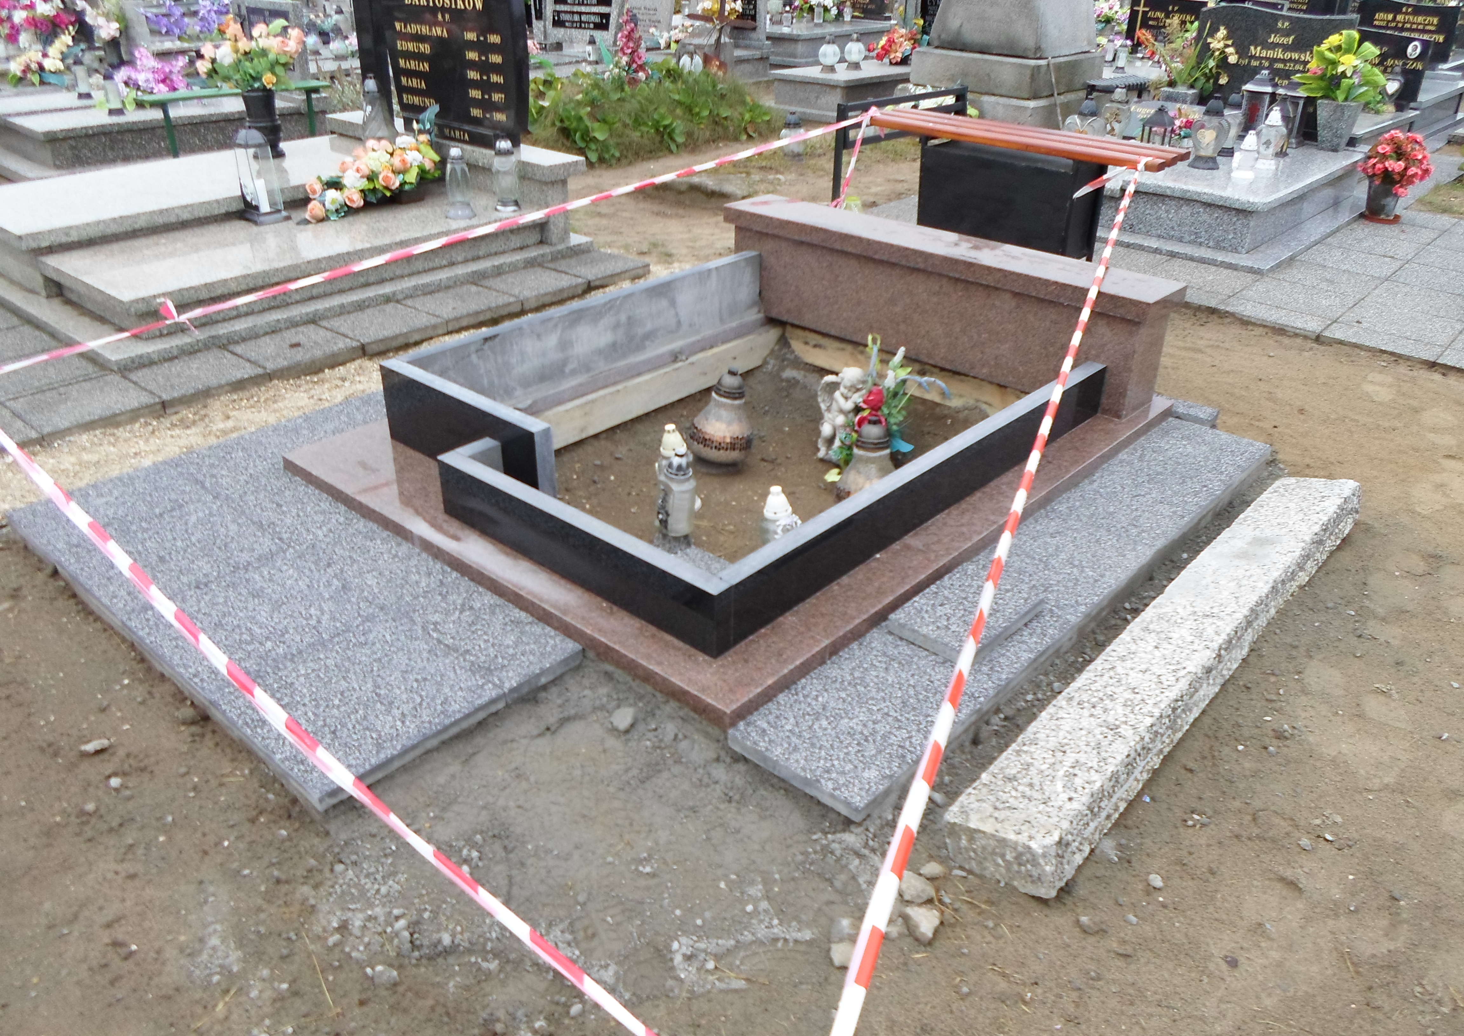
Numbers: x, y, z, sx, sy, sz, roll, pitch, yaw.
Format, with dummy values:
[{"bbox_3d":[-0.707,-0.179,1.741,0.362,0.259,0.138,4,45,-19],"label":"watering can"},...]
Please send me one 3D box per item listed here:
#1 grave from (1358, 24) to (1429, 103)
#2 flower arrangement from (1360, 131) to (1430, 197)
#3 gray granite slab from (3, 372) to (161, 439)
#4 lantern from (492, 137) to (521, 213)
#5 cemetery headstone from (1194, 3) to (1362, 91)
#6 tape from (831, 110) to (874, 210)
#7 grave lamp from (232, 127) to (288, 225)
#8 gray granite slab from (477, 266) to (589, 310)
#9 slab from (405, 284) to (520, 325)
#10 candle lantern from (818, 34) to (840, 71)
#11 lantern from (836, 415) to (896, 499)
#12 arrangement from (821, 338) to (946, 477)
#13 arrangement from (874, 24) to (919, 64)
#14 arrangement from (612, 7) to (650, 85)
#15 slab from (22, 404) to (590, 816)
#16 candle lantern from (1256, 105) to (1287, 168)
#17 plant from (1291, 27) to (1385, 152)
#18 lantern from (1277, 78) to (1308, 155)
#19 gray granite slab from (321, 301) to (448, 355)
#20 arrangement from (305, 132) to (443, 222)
[{"bbox_3d":[4.596,-3.200,7.502,0.550,0.440,0.090,24,28,35],"label":"grave"},{"bbox_3d":[3.482,-1.861,5.550,0.360,0.330,0.360,20,33,31],"label":"flower arrangement"},{"bbox_3d":[-2.080,-0.355,3.408,0.361,0.042,0.361,23,36,37],"label":"gray granite slab"},{"bbox_3d":[-1.166,-1.775,5.465,0.116,0.369,0.116,-5,29,-10],"label":"lantern"},{"bbox_3d":[3.243,-2.703,6.369,0.859,0.680,0.091,24,36,36],"label":"cemetery headstone"},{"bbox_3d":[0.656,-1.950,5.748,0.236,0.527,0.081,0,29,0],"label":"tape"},{"bbox_3d":[-2.026,-1.465,4.506,0.173,0.366,0.173,24,36,36],"label":"grave lamp"},{"bbox_3d":[-0.845,-0.959,4.412,0.350,0.050,0.359,24,37,35],"label":"gray granite slab"},{"bbox_3d":[-1.081,-0.833,4.181,0.350,0.050,0.347,24,37,35],"label":"slab"},{"bbox_3d":[0.900,-4.311,9.794,0.197,0.316,0.197,3,29,4],"label":"candle lantern"},{"bbox_3d":[0.367,-0.128,2.808,0.195,0.283,0.195,0,28,0],"label":"lantern"},{"bbox_3d":[0.438,-0.319,2.999,0.347,0.378,0.260,5,29,8],"label":"arrangement"},{"bbox_3d":[1.558,-4.358,9.710,0.450,0.360,0.400,23,36,37],"label":"arrangement"},{"bbox_3d":[-0.825,-3.861,8.668,0.297,0.568,0.238,-2,29,-5],"label":"arrangement"},{"bbox_3d":[-0.908,0.065,2.554,1.491,0.042,1.028,24,36,35],"label":"slab"},{"bbox_3d":[2.891,-2.051,5.660,0.130,0.300,0.110,23,36,37],"label":"candle lantern"},{"bbox_3d":[3.340,-2.367,5.884,0.454,0.619,0.364,15,32,24],"label":"plant"},{"bbox_3d":[3.269,-2.376,6.185,0.145,0.365,0.145,23,36,37],"label":"lantern"},{"bbox_3d":[-1.316,-0.710,3.958,0.360,0.050,0.355,23,36,36],"label":"gray granite slab"},{"bbox_3d":[-1.604,-1.528,4.699,0.251,0.257,0.733,24,37,35],"label":"arrangement"}]

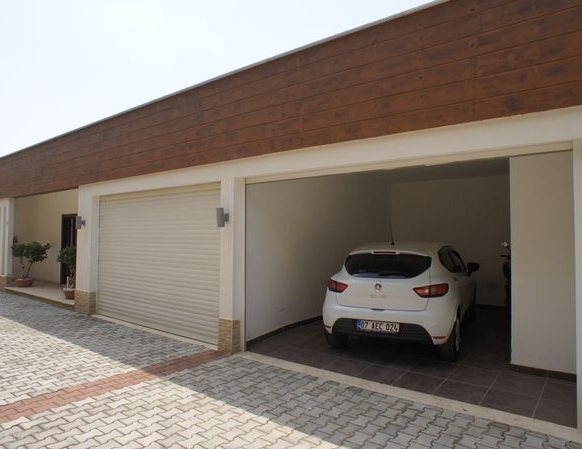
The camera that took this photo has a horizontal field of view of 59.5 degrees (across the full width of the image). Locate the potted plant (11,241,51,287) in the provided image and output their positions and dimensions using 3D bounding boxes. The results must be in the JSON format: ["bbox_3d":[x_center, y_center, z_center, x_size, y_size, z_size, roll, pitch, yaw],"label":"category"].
[{"bbox_3d":[-7.100,1.080,13.900,0.850,1.200,0.920,1,-2,-45],"label":"potted plant"}]

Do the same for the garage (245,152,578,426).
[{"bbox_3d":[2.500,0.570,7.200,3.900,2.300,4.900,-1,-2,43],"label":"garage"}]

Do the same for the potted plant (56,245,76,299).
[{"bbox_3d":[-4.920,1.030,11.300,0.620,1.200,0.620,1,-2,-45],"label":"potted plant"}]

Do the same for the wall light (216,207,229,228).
[{"bbox_3d":[-0.892,-0.092,6.660,0.180,0.260,0.115,1,-2,-45],"label":"wall light"}]

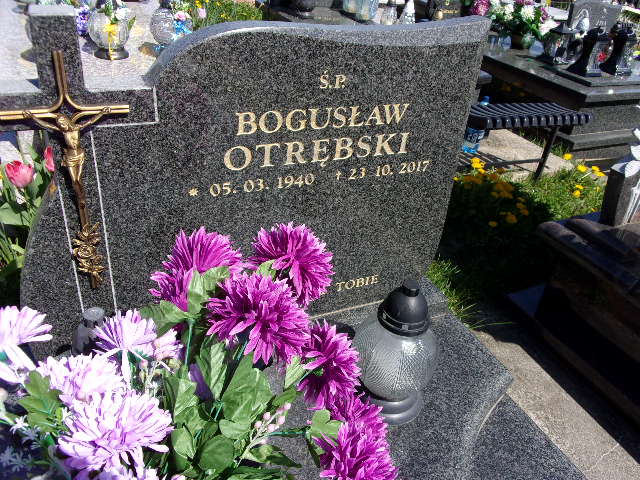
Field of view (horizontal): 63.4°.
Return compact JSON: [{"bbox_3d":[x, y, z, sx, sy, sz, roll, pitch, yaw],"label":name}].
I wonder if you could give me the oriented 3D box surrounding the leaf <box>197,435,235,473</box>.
[{"bbox_3d":[-0.133,0.272,0.660,0.050,0.018,0.055,0,56,-11],"label":"leaf"}]

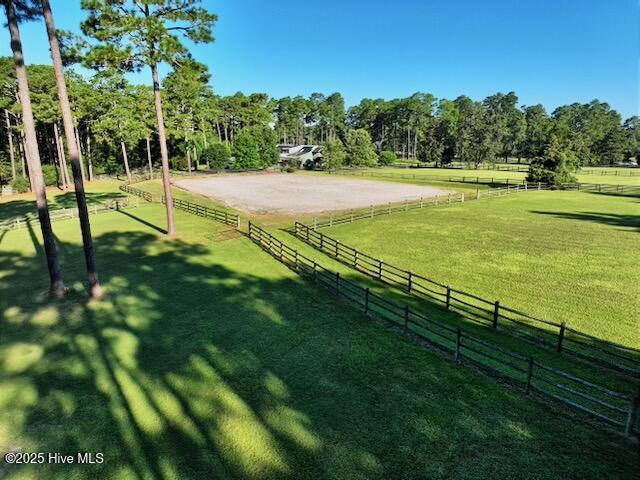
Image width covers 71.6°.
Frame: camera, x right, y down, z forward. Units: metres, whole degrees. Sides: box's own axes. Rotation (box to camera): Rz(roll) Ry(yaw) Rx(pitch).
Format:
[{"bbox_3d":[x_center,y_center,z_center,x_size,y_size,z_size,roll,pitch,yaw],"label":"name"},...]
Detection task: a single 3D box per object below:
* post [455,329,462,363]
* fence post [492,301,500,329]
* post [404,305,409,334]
[{"bbox_3d":[5.029,3.817,16.058,0.130,1.250,0.130,-7,13,-32],"label":"post"},{"bbox_3d":[7.610,3.241,19.113,0.130,1.156,0.130,-7,13,-32],"label":"fence post"},{"bbox_3d":[3.587,3.344,18.415,0.130,1.200,0.130,-6,13,-29],"label":"post"}]

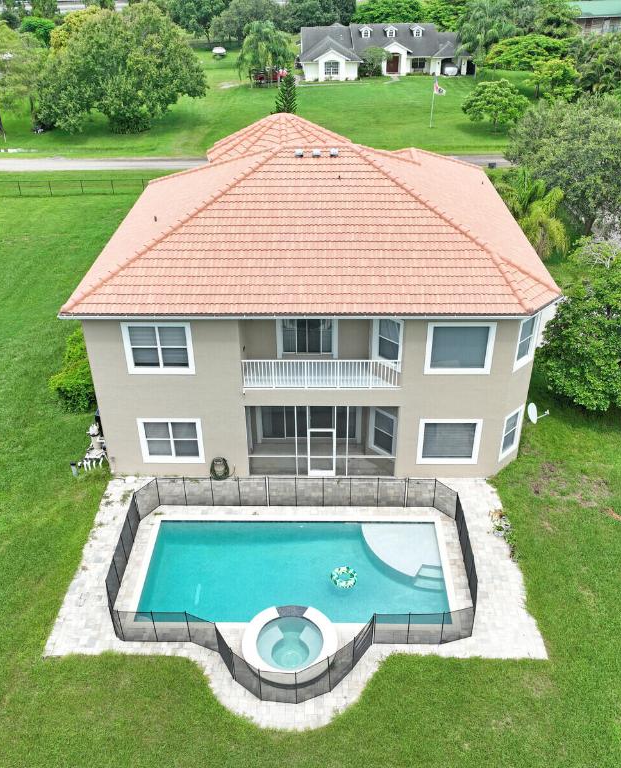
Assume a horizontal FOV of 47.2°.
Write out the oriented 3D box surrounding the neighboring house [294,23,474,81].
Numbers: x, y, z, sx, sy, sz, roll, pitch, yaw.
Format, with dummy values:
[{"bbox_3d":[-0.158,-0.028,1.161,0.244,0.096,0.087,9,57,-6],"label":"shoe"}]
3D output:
[{"bbox_3d":[11.238,-49.439,104.835,25.716,6.300,16.500,0,32,0],"label":"neighboring house"}]

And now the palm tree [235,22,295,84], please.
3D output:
[{"bbox_3d":[-6.219,-43.521,93.825,7.500,7.900,7.200,0,32,0],"label":"palm tree"}]

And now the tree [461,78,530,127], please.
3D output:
[{"bbox_3d":[18.000,-26.994,68.902,6.800,4.900,6.800,0,32,2],"label":"tree"}]

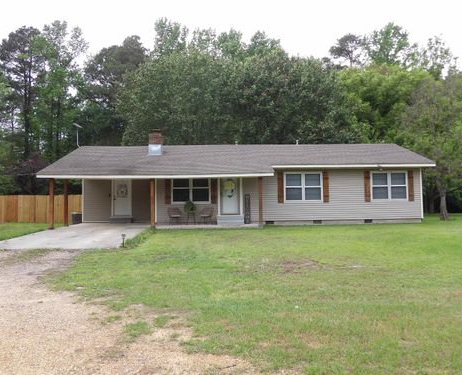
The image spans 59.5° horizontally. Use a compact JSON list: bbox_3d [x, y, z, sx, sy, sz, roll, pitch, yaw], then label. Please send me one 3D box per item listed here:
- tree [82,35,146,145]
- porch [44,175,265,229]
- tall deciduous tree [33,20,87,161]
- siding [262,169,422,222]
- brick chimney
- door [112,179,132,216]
[{"bbox_3d":[-11.211,-6.017,38.712,6.172,17.487,6.172,-1,-2,-4],"label":"tree"},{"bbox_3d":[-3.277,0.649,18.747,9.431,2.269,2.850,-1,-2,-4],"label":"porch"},{"bbox_3d":[-15.476,-6.283,36.703,4.941,18.004,4.941,-1,-2,-4],"label":"tall deciduous tree"},{"bbox_3d":[5.481,0.403,19.829,7.962,2.658,0.400,-1,-2,-4],"label":"siding"},{"bbox_3d":[-3.925,-2.342,21.374,0.762,1.331,0.700,-1,-2,-4],"label":"brick chimney"},{"bbox_3d":[-5.483,0.436,20.396,0.914,2.000,0.100,-1,-2,-4],"label":"door"}]

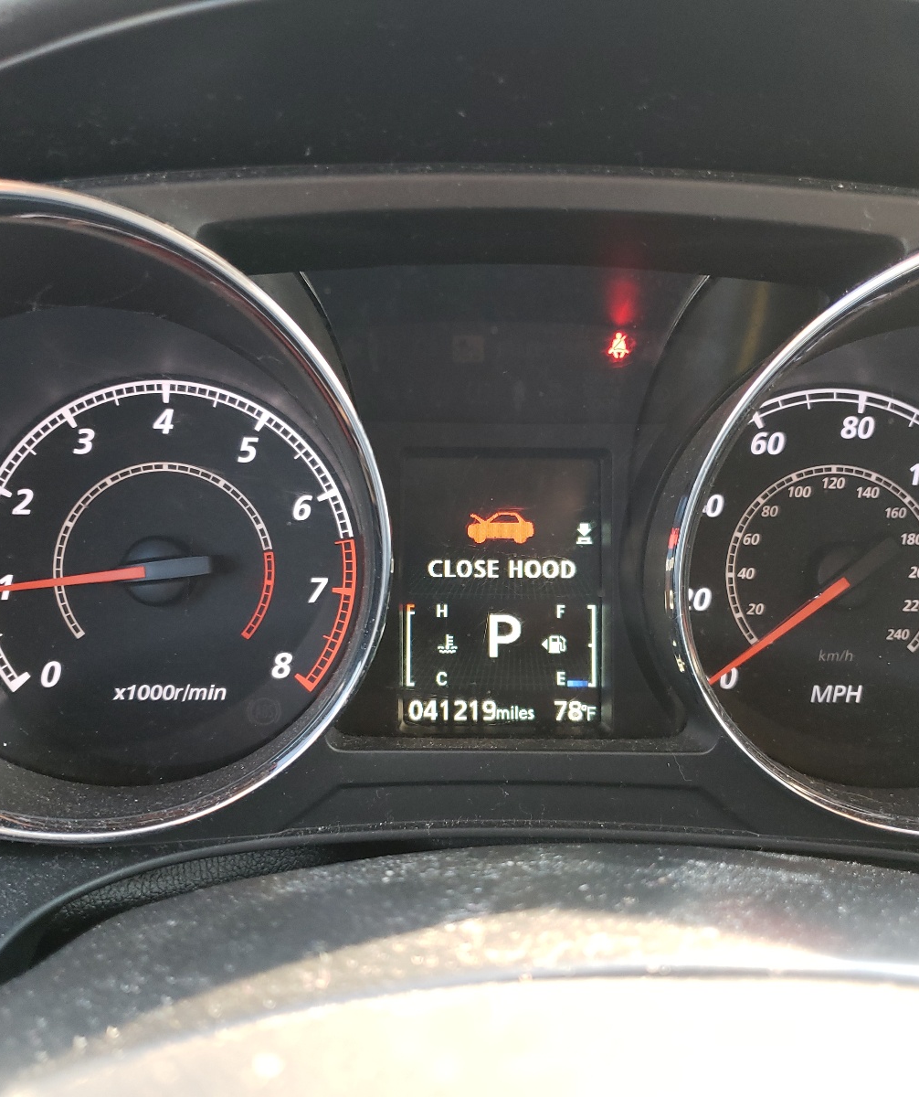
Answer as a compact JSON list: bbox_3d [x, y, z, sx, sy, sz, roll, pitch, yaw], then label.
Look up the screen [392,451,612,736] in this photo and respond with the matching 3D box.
[{"bbox_3d":[0.012,0.012,0.310,0.058,0.078,0.010,0,-2,-3],"label":"screen"}]

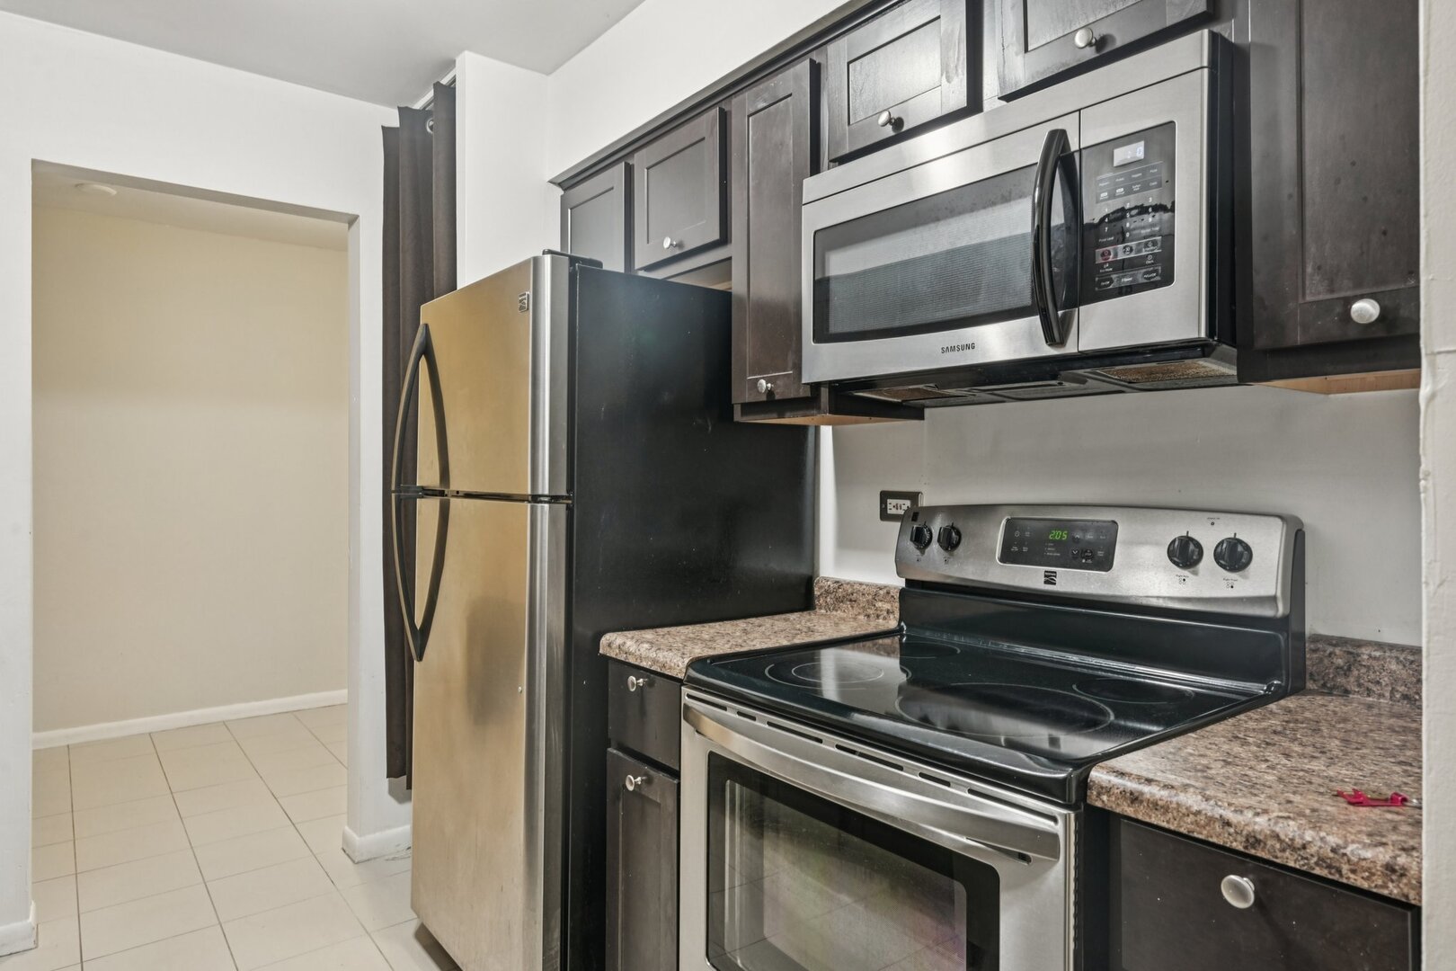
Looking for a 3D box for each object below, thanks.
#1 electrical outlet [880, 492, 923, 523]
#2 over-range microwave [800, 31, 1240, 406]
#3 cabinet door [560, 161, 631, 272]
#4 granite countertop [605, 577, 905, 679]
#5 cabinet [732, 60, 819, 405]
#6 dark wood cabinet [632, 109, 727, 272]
[{"bbox_3d":[0.411,0.049,1.927,0.013,0.072,0.120,0,0,-40],"label":"electrical outlet"},{"bbox_3d":[0.538,-0.394,1.485,0.390,0.437,0.757,0,0,-40],"label":"over-range microwave"},{"bbox_3d":[-0.402,-0.754,2.419,0.020,0.320,0.358,0,0,-41],"label":"cabinet door"},{"bbox_3d":[0.074,0.299,1.827,0.655,0.123,0.303,0,0,-40],"label":"granite countertop"},{"bbox_3d":[0.215,-0.546,1.921,0.315,0.738,0.270,0,0,-40],"label":"cabinet"},{"bbox_3d":[-0.020,-0.756,2.202,0.315,0.324,0.377,0,0,-40],"label":"dark wood cabinet"}]

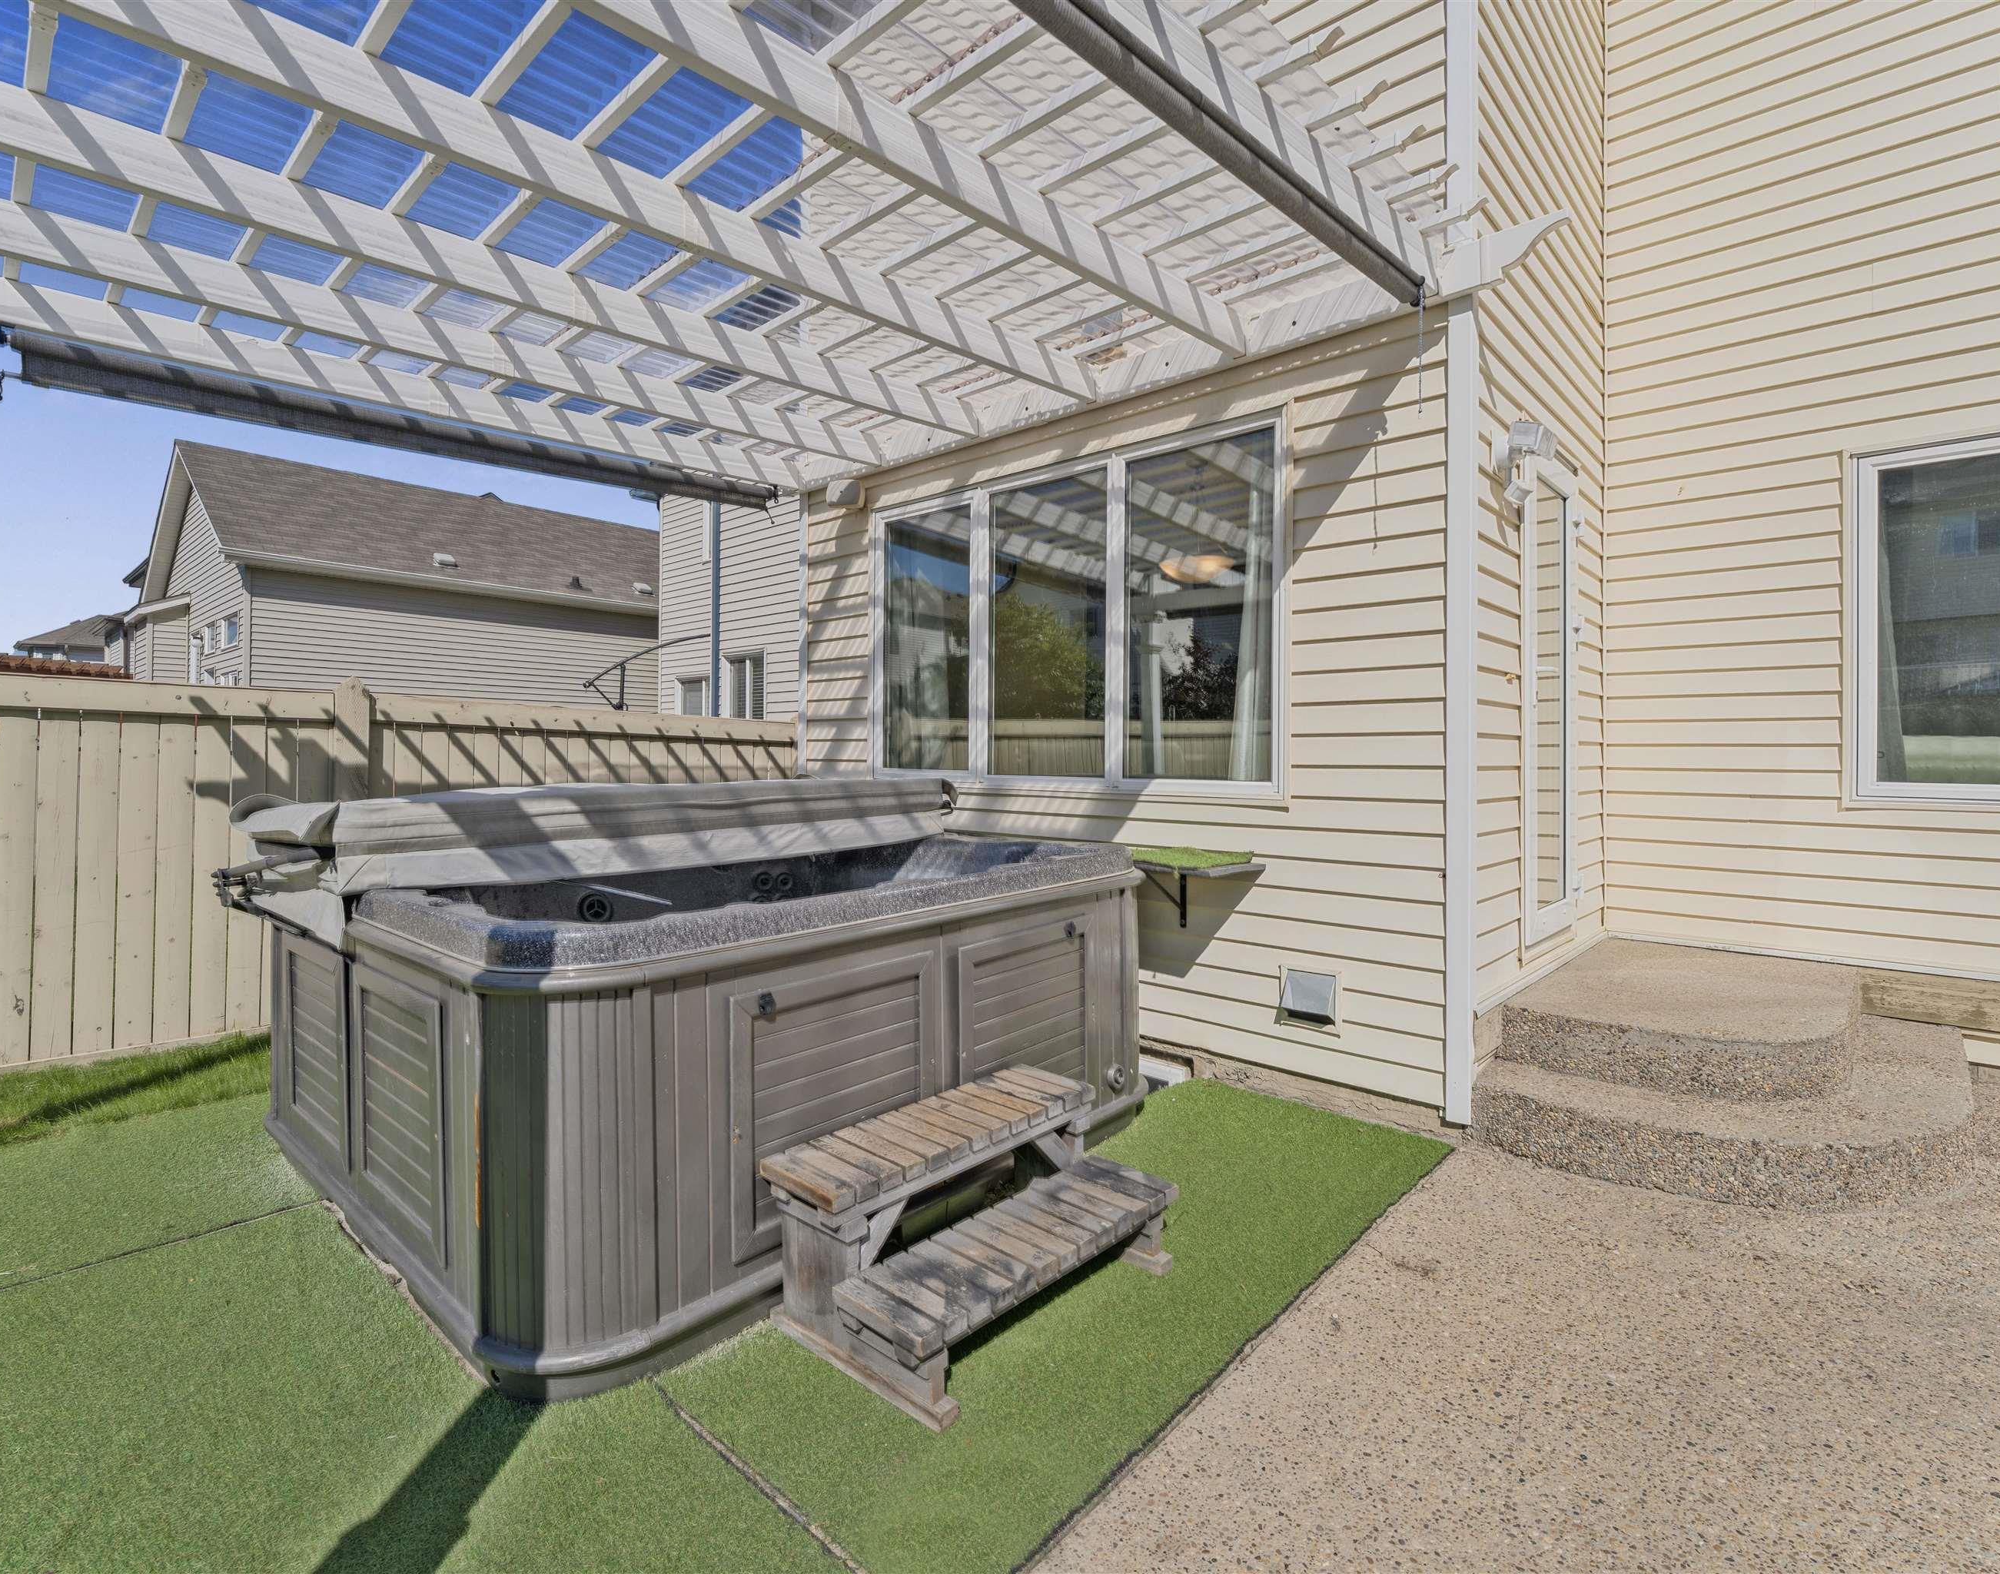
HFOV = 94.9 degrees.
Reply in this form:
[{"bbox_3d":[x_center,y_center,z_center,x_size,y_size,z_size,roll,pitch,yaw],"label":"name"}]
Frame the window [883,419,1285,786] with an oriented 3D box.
[{"bbox_3d":[0.193,-0.724,4.340,2.390,1.480,0.100,2,3,42],"label":"window"}]

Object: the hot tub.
[{"bbox_3d":[-0.996,0.666,3.289,2.250,1.070,2.240,2,3,42],"label":"hot tub"}]

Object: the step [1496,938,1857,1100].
[{"bbox_3d":[2.822,0.921,3.749,0.990,0.200,1.660,2,3,42],"label":"step"}]

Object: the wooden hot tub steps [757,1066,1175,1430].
[{"bbox_3d":[-0.059,0.998,2.149,0.538,0.396,0.853,2,3,41],"label":"wooden hot tub steps"}]

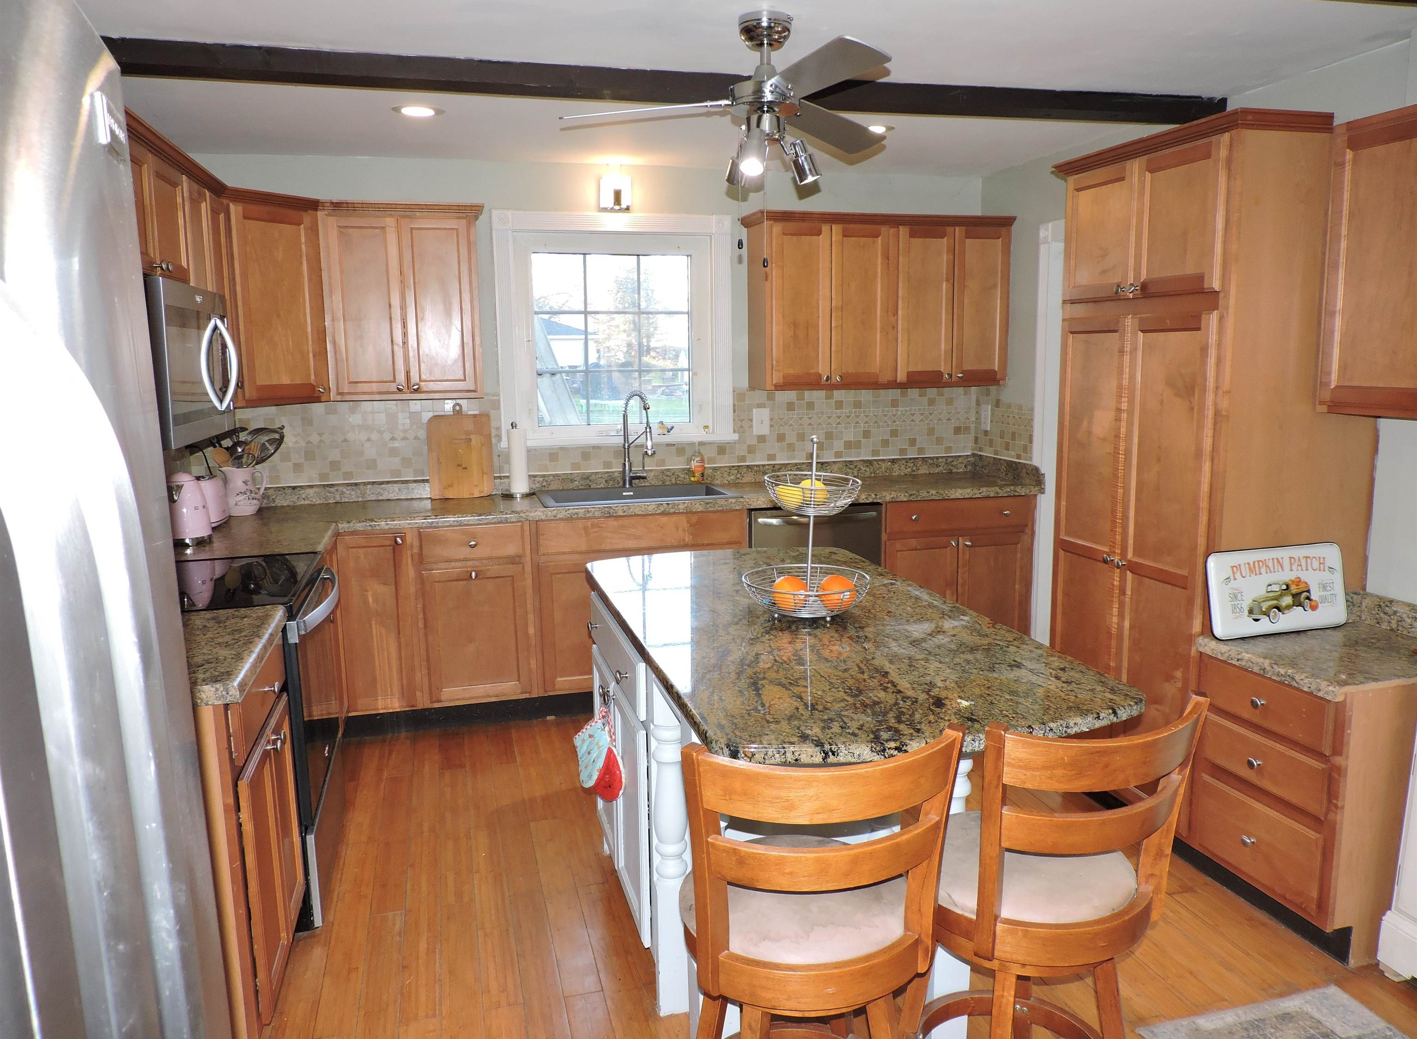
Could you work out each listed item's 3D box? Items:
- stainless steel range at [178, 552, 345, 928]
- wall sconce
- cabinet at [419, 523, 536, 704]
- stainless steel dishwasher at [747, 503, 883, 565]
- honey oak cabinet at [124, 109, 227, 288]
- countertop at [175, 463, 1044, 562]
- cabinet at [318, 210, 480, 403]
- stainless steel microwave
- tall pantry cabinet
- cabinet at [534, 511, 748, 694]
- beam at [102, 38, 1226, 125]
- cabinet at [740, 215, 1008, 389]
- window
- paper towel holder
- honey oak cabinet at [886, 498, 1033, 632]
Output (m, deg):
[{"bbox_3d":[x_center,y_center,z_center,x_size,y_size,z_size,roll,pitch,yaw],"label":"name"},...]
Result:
[{"bbox_3d":[-1.476,0.634,2.995,0.700,0.922,0.757,-3,11,-14],"label":"stainless steel range"},{"bbox_3d":[-0.417,-1.504,4.462,0.156,0.190,0.130,-3,10,-15],"label":"wall sconce"},{"bbox_3d":[-1.020,0.376,4.346,0.477,0.816,0.630,-3,10,-15],"label":"cabinet"},{"bbox_3d":[0.417,0.306,4.683,0.617,0.825,0.625,-3,11,-14],"label":"stainless steel dishwasher"},{"bbox_3d":[-1.670,-0.861,2.675,0.350,0.395,0.830,-3,10,-15],"label":"honey oak cabinet"},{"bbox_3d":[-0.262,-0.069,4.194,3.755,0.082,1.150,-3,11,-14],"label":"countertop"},{"bbox_3d":[-1.284,-0.916,4.189,0.632,0.790,0.360,-3,11,-14],"label":"cabinet"},{"bbox_3d":[-1.618,-0.429,2.719,0.425,0.427,0.752,-3,10,-15],"label":"stainless steel microwave"},{"bbox_3d":[1.587,-0.076,3.205,0.610,2.175,0.810,-3,11,-14],"label":"tall pantry cabinet"},{"bbox_3d":[-0.344,0.338,4.521,0.920,0.816,0.630,-3,10,-15],"label":"cabinet"},{"bbox_3d":[0.006,-1.315,3.014,3.635,0.069,0.151,-3,11,-14],"label":"beam"},{"bbox_3d":[0.816,-1.044,4.748,1.275,0.804,0.360,-3,10,-15],"label":"cabinet"},{"bbox_3d":[-0.424,-0.890,4.619,1.140,1.052,0.120,-3,11,-14],"label":"window"},{"bbox_3d":[-0.880,-0.281,4.503,0.150,0.348,0.150,-3,10,-15],"label":"paper towel holder"},{"bbox_3d":[1.102,0.256,4.897,0.785,0.816,0.630,-3,10,-15],"label":"honey oak cabinet"}]

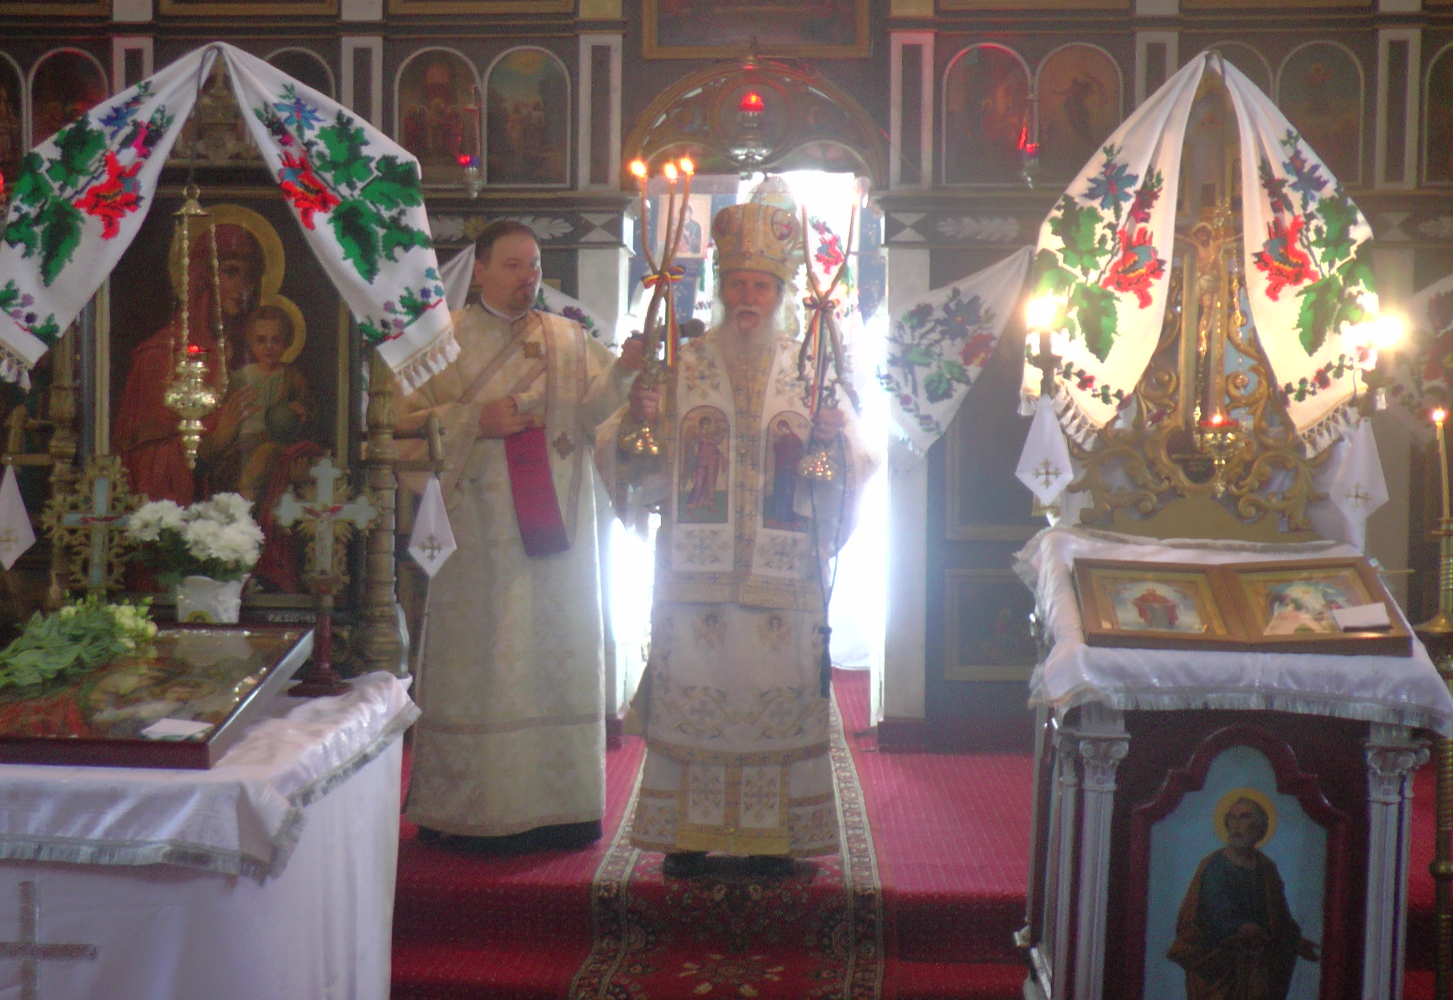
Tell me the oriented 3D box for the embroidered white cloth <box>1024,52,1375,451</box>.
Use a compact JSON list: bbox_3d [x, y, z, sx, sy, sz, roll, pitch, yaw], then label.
[{"bbox_3d":[1.236,-0.647,4.050,0.890,1.030,0.270,1,3,3],"label":"embroidered white cloth"}]

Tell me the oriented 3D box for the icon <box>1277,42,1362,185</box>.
[{"bbox_3d":[2.131,-1.385,5.574,0.301,0.512,0.040,1,3,3],"label":"icon"}]

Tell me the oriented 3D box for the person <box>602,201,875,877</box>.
[{"bbox_3d":[0.042,0.092,4.292,0.730,1.822,0.500,1,3,3],"label":"person"}]

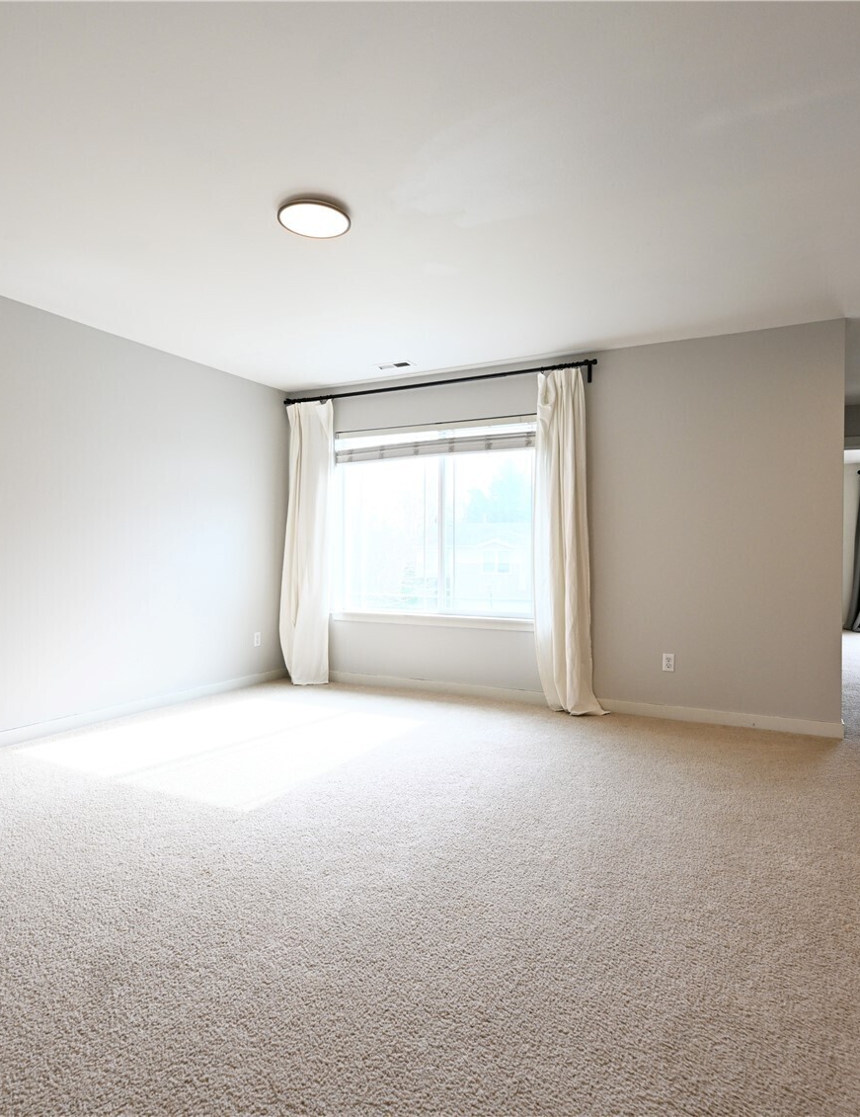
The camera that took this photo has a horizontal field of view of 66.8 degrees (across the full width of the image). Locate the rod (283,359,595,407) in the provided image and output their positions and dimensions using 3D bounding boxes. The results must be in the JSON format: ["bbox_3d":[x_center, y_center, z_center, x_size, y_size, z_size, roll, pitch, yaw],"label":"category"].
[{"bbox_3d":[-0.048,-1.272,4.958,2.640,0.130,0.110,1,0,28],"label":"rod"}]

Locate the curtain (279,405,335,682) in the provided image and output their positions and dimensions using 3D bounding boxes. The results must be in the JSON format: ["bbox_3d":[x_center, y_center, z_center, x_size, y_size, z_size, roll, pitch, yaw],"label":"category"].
[{"bbox_3d":[-1.042,-0.135,5.337,0.450,2.300,0.210,1,0,28],"label":"curtain"}]

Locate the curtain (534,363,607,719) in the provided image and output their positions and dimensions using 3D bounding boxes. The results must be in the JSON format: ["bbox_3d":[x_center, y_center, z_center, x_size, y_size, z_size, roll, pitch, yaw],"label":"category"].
[{"bbox_3d":[0.932,-0.109,4.396,0.470,2.290,0.195,1,0,28],"label":"curtain"}]

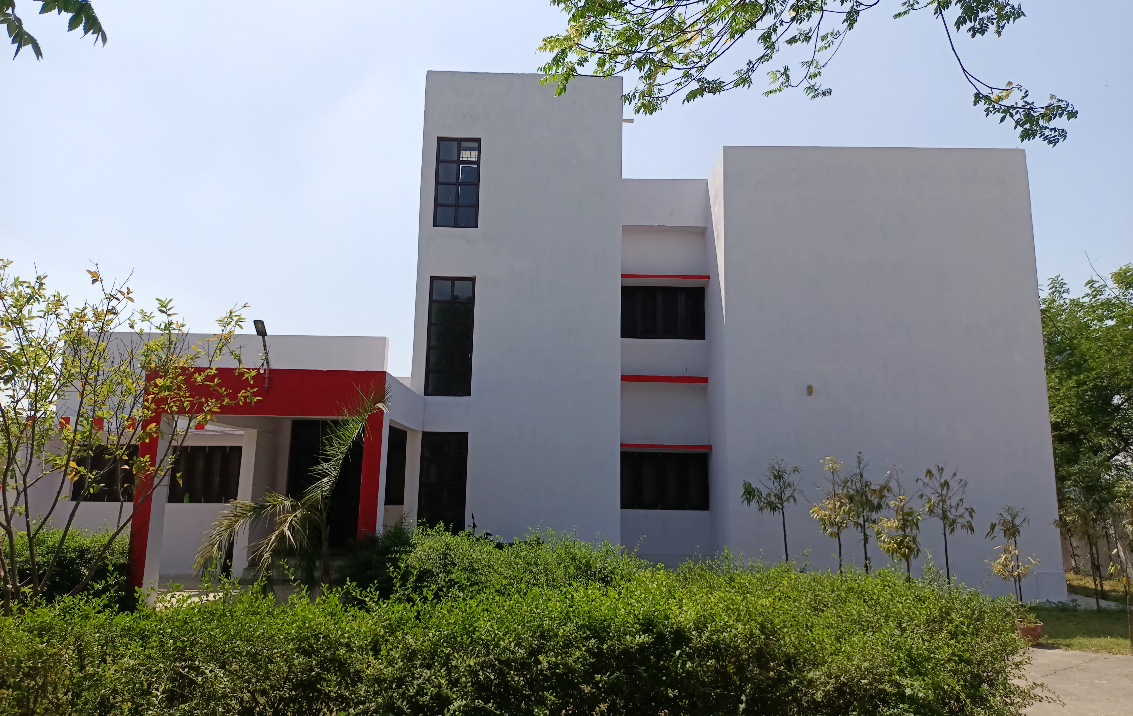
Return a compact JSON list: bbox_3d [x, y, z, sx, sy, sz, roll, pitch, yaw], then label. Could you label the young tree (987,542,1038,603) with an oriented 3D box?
[{"bbox_3d":[5.588,2.892,10.189,0.643,1.161,0.643,1,-10,0],"label":"young tree"}]

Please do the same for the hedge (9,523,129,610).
[{"bbox_3d":[-7.502,3.127,12.391,1.750,1.070,1.200,1,-10,1],"label":"hedge"}]

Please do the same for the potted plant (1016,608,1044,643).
[{"bbox_3d":[5.603,3.237,9.884,0.344,0.377,0.344,1,-10,0],"label":"potted plant"}]

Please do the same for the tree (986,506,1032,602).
[{"bbox_3d":[6.972,3.147,12.894,0.728,1.626,0.728,1,-10,0],"label":"tree"}]

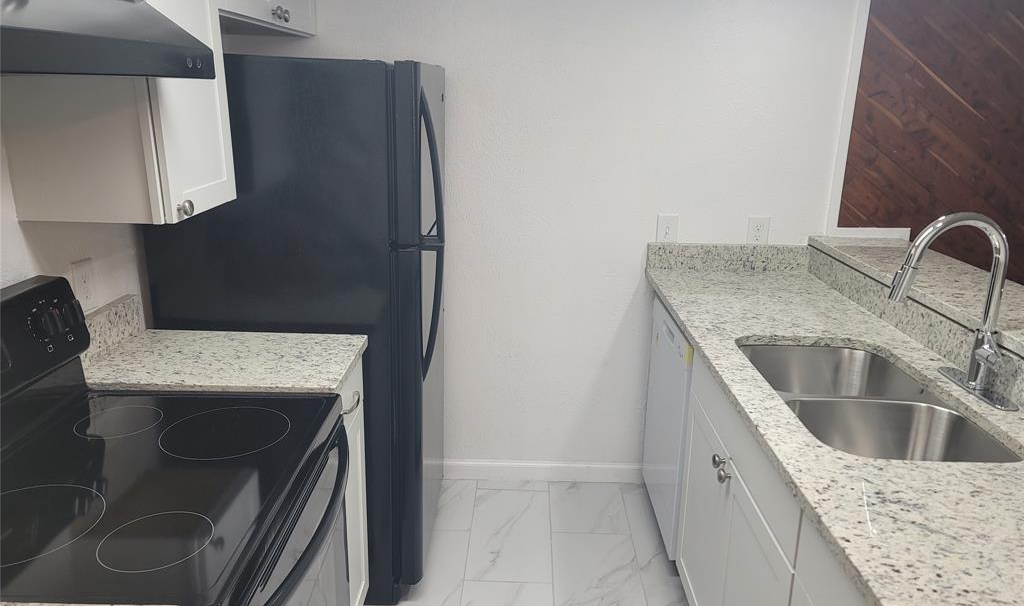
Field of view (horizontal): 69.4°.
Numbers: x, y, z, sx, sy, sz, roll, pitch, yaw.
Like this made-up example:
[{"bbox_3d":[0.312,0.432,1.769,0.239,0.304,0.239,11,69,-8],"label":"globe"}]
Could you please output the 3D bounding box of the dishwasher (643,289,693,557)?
[{"bbox_3d":[0.848,0.453,2.677,0.610,0.890,0.600,2,16,1],"label":"dishwasher"}]

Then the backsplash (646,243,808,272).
[{"bbox_3d":[0.848,-0.174,2.899,0.632,0.104,0.028,2,16,1],"label":"backsplash"}]

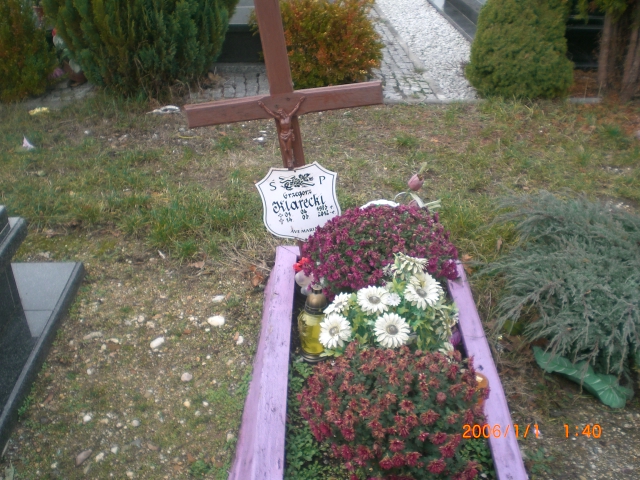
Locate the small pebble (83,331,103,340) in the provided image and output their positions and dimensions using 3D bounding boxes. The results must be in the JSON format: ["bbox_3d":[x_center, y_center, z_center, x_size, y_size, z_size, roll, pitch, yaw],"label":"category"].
[{"bbox_3d":[-0.809,0.343,2.505,0.066,0.022,0.036,-7,30,-13],"label":"small pebble"}]

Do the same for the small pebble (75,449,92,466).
[{"bbox_3d":[-0.673,0.622,2.003,0.034,0.025,0.055,22,36,34],"label":"small pebble"}]

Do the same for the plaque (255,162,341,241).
[{"bbox_3d":[-0.088,-0.150,2.740,0.310,0.310,0.015,-7,29,4],"label":"plaque"}]

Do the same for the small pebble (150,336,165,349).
[{"bbox_3d":[-0.571,0.361,2.468,0.054,0.027,0.034,-22,36,-34],"label":"small pebble"}]

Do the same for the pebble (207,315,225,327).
[{"bbox_3d":[-0.380,0.299,2.577,0.058,0.030,0.045,-2,29,-4],"label":"pebble"}]

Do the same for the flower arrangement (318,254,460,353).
[{"bbox_3d":[0.222,0.249,2.281,0.440,0.330,0.350,0,29,0],"label":"flower arrangement"}]

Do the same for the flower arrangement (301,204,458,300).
[{"bbox_3d":[0.216,0.069,2.582,0.540,0.360,0.500,0,29,0],"label":"flower arrangement"}]

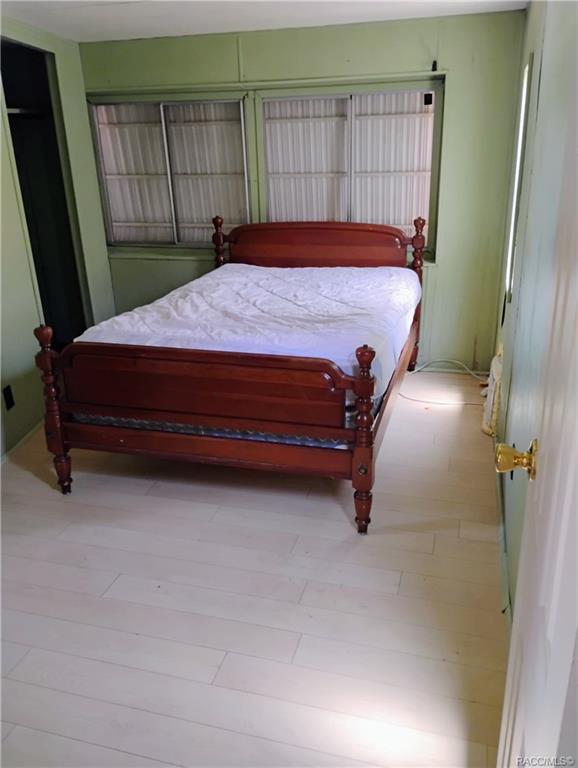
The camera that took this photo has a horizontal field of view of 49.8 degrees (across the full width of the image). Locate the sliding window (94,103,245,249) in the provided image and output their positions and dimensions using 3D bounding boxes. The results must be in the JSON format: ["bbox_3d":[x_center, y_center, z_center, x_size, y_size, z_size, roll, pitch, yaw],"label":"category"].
[{"bbox_3d":[-0.806,-1.441,4.343,1.095,0.961,0.070,3,21,13],"label":"sliding window"}]

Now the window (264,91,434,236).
[{"bbox_3d":[0.375,-1.351,4.005,1.060,0.940,0.080,4,21,14],"label":"window"}]

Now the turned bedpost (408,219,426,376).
[{"bbox_3d":[0.835,-0.562,4.111,0.087,1.030,0.087,5,21,16],"label":"turned bedpost"}]

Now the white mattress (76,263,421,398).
[{"bbox_3d":[-0.094,-0.358,3.378,1.370,0.240,1.890,5,21,16],"label":"white mattress"}]

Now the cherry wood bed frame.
[{"bbox_3d":[-0.098,-0.272,3.406,1.456,1.030,2.065,5,21,16],"label":"cherry wood bed frame"}]

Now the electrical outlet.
[{"bbox_3d":[-1.488,0.074,3.314,0.012,0.116,0.072,4,21,14],"label":"electrical outlet"}]

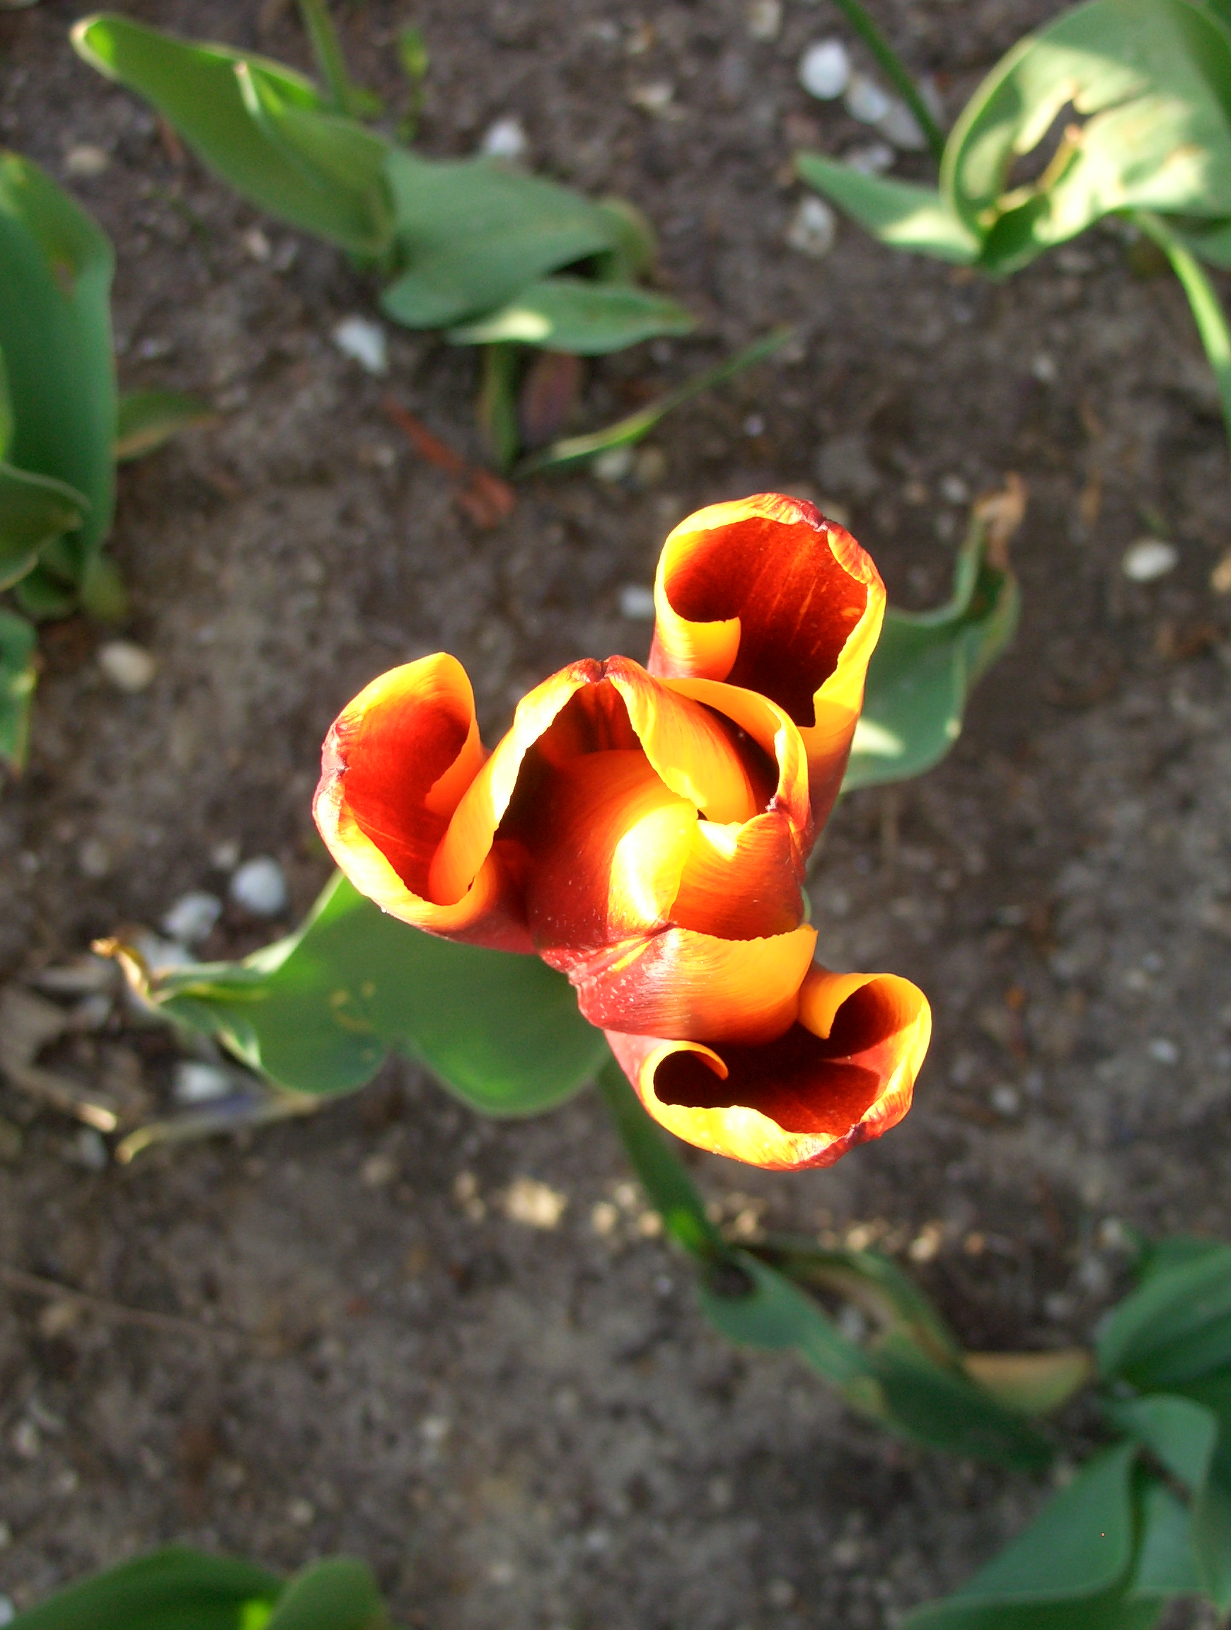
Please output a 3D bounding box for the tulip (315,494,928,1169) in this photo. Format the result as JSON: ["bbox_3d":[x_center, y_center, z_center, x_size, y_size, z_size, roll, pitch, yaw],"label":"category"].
[{"bbox_3d":[0.000,0.004,0.335,0.092,0.065,0.095,0,74,-2],"label":"tulip"}]

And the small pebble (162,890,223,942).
[{"bbox_3d":[-0.143,0.034,0.699,0.021,0.011,0.015,-32,82,-6],"label":"small pebble"}]

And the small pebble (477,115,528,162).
[{"bbox_3d":[-0.041,-0.245,0.750,0.015,0.010,0.017,-6,80,-2],"label":"small pebble"}]

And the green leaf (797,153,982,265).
[{"bbox_3d":[0.096,-0.208,0.714,0.070,0.028,0.027,27,81,4],"label":"green leaf"}]

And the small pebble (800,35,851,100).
[{"bbox_3d":[0.076,-0.272,0.755,0.019,0.012,0.021,-9,80,-2],"label":"small pebble"}]

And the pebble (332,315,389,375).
[{"bbox_3d":[-0.088,-0.161,0.712,0.021,0.010,0.013,43,81,12],"label":"pebble"}]

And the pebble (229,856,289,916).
[{"bbox_3d":[-0.121,0.024,0.701,0.018,0.012,0.020,-17,81,-3],"label":"pebble"}]

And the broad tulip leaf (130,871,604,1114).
[{"bbox_3d":[-0.055,0.041,0.500,0.120,0.045,0.062,-5,75,8],"label":"broad tulip leaf"}]

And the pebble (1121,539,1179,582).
[{"bbox_3d":[0.176,-0.083,0.681,0.018,0.009,0.013,-6,76,1],"label":"pebble"}]

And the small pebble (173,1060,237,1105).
[{"bbox_3d":[-0.137,0.089,0.690,0.020,0.011,0.014,3,80,0],"label":"small pebble"}]

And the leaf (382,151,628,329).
[{"bbox_3d":[-0.035,-0.181,0.651,0.072,0.035,0.052,-12,76,-1],"label":"leaf"}]

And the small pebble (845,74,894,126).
[{"bbox_3d":[0.092,-0.260,0.754,0.016,0.011,0.019,-22,81,-4],"label":"small pebble"}]

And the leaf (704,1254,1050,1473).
[{"bbox_3d":[0.075,0.159,0.607,0.112,0.038,0.040,27,78,9],"label":"leaf"}]

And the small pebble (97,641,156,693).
[{"bbox_3d":[-0.162,-0.049,0.686,0.018,0.010,0.015,18,77,7],"label":"small pebble"}]

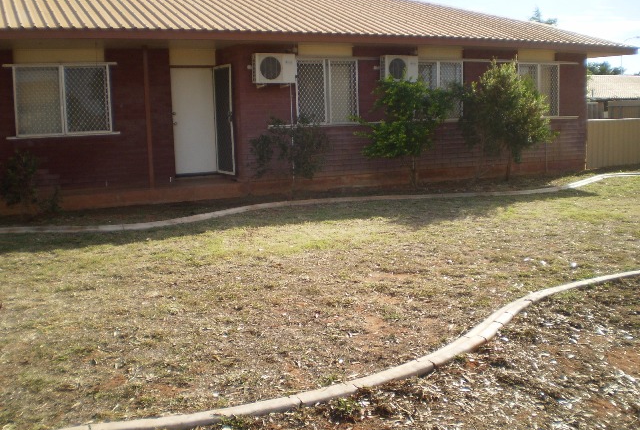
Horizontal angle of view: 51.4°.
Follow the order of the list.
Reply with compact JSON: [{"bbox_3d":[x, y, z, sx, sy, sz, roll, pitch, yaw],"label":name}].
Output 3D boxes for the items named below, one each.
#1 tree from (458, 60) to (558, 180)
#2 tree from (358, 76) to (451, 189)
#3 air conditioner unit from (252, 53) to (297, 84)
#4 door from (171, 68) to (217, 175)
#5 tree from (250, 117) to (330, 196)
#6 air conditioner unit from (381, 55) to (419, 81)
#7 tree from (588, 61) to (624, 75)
[{"bbox_3d":[3.947,-1.987,13.840,2.038,2.497,1.750,-5,9,-25],"label":"tree"},{"bbox_3d":[1.608,-1.579,12.793,1.846,2.108,1.550,-5,9,-25],"label":"tree"},{"bbox_3d":[-0.838,-2.665,12.119,0.780,0.540,0.270,-5,9,-25],"label":"air conditioner unit"},{"bbox_3d":[-2.448,-1.832,12.943,0.830,2.040,0.050,-5,9,-25],"label":"door"},{"bbox_3d":[-0.531,-1.048,11.966,1.409,1.400,1.200,-5,9,-25],"label":"tree"},{"bbox_3d":[1.573,-2.898,13.223,0.770,0.530,0.270,-5,9,-25],"label":"air conditioner unit"},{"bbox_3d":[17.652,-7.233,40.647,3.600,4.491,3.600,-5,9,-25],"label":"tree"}]

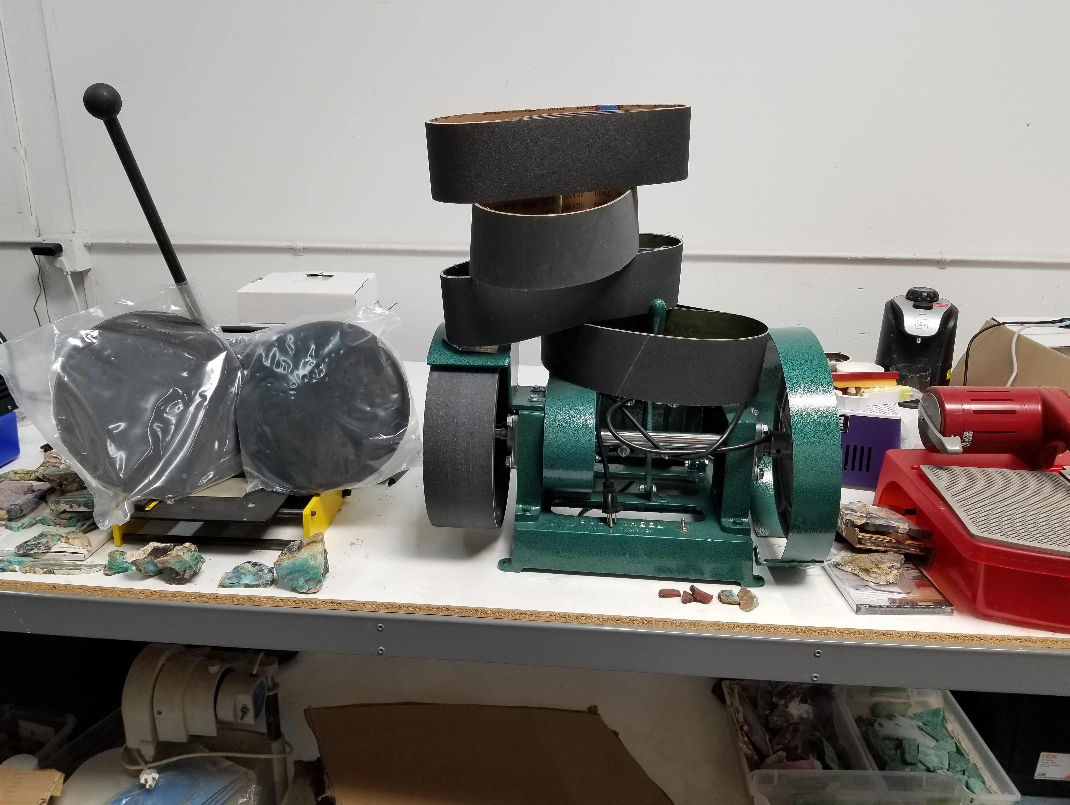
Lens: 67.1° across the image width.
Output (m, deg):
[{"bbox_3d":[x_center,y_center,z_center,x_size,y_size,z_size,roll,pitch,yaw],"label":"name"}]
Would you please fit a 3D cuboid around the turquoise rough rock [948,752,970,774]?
[{"bbox_3d":[0.759,0.646,1.443,0.037,0.026,0.038,1,17,3],"label":"turquoise rough rock"}]

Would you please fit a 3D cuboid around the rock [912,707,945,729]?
[{"bbox_3d":[0.762,0.614,1.564,0.058,0.028,0.042,1,17,3],"label":"rock"}]

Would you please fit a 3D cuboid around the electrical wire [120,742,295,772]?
[{"bbox_3d":[-0.559,0.603,1.370,0.275,0.045,0.060,2,17,5],"label":"electrical wire"}]

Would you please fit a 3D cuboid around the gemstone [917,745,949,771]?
[{"bbox_3d":[0.716,0.643,1.453,0.056,0.028,0.045,1,17,3],"label":"gemstone"}]

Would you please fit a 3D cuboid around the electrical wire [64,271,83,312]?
[{"bbox_3d":[-1.349,-0.325,2.355,0.042,0.120,0.025,2,17,5],"label":"electrical wire"}]

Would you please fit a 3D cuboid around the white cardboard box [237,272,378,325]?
[{"bbox_3d":[-0.505,-0.237,1.829,0.244,0.067,0.270,0,17,-2],"label":"white cardboard box"}]

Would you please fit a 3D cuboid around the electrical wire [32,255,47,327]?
[{"bbox_3d":[-1.455,-0.319,2.367,0.032,0.210,0.025,2,17,5],"label":"electrical wire"}]

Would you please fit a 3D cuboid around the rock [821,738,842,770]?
[{"bbox_3d":[0.540,0.641,1.470,0.034,0.040,0.058,1,17,3],"label":"rock"}]

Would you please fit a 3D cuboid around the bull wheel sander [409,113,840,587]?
[{"bbox_3d":[0.148,-0.102,1.251,0.565,0.675,0.400,2,17,6],"label":"bull wheel sander"}]

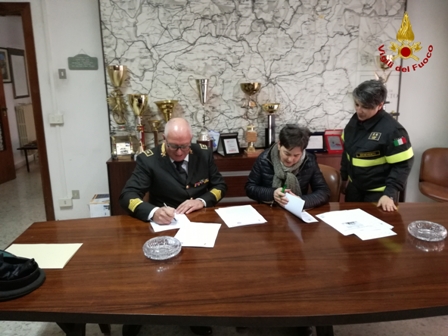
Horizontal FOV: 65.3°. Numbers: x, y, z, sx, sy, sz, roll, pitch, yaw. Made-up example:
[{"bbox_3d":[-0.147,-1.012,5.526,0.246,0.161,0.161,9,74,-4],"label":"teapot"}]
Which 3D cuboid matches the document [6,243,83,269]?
[{"bbox_3d":[-0.841,0.388,1.559,0.343,0.004,0.249,-1,12,-1],"label":"document"}]

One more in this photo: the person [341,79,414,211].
[{"bbox_3d":[1.053,0.142,2.484,0.510,1.530,0.430,8,15,37],"label":"person"}]

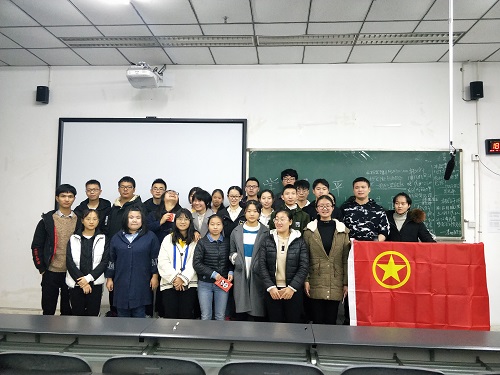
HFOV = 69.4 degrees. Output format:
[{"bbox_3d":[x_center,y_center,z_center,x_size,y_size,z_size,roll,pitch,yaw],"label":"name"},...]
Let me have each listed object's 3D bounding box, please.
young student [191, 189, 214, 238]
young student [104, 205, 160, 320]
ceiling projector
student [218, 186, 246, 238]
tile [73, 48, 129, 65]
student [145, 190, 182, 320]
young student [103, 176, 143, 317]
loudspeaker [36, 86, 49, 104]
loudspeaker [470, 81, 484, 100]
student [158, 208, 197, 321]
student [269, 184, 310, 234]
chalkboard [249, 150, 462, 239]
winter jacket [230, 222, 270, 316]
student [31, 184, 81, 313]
[{"bbox_3d":[-0.568,0.849,4.255,0.460,1.630,0.280,1,-4,-5],"label":"young student"},{"bbox_3d":[-1.183,0.973,3.666,0.560,1.569,0.360,2,-4,-7],"label":"young student"},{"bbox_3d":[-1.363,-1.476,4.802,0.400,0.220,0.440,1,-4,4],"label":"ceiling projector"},{"bbox_3d":[-0.214,0.816,4.332,0.460,1.660,0.280,1,-4,-2],"label":"student"},{"bbox_3d":[-1.997,-1.782,4.899,0.600,0.020,0.531,1,-4,4],"label":"tile"},{"bbox_3d":[-0.924,0.840,4.024,0.470,1.615,0.360,1,-4,-6],"label":"student"},{"bbox_3d":[-1.547,0.740,4.463,0.540,1.760,0.330,2,-4,-15],"label":"young student"},{"bbox_3d":[-2.936,-1.307,5.118,0.145,0.225,0.140,2,-4,-15],"label":"loudspeaker"},{"bbox_3d":[2.938,-1.256,4.667,0.125,0.210,0.125,1,-4,4],"label":"loudspeaker"},{"bbox_3d":[-0.778,0.996,3.959,0.470,1.530,0.310,1,-4,-9],"label":"student"},{"bbox_3d":[0.447,0.819,4.061,0.490,1.711,0.320,1,-4,6],"label":"student"},{"bbox_3d":[1.377,0.074,4.786,2.845,1.186,0.050,1,-4,4],"label":"chalkboard"},{"bbox_3d":[0.000,0.898,3.930,0.450,0.990,0.300,1,-4,-3],"label":"winter jacket"},{"bbox_3d":[-2.171,0.833,4.119,0.540,1.750,0.330,2,-4,-21],"label":"student"}]

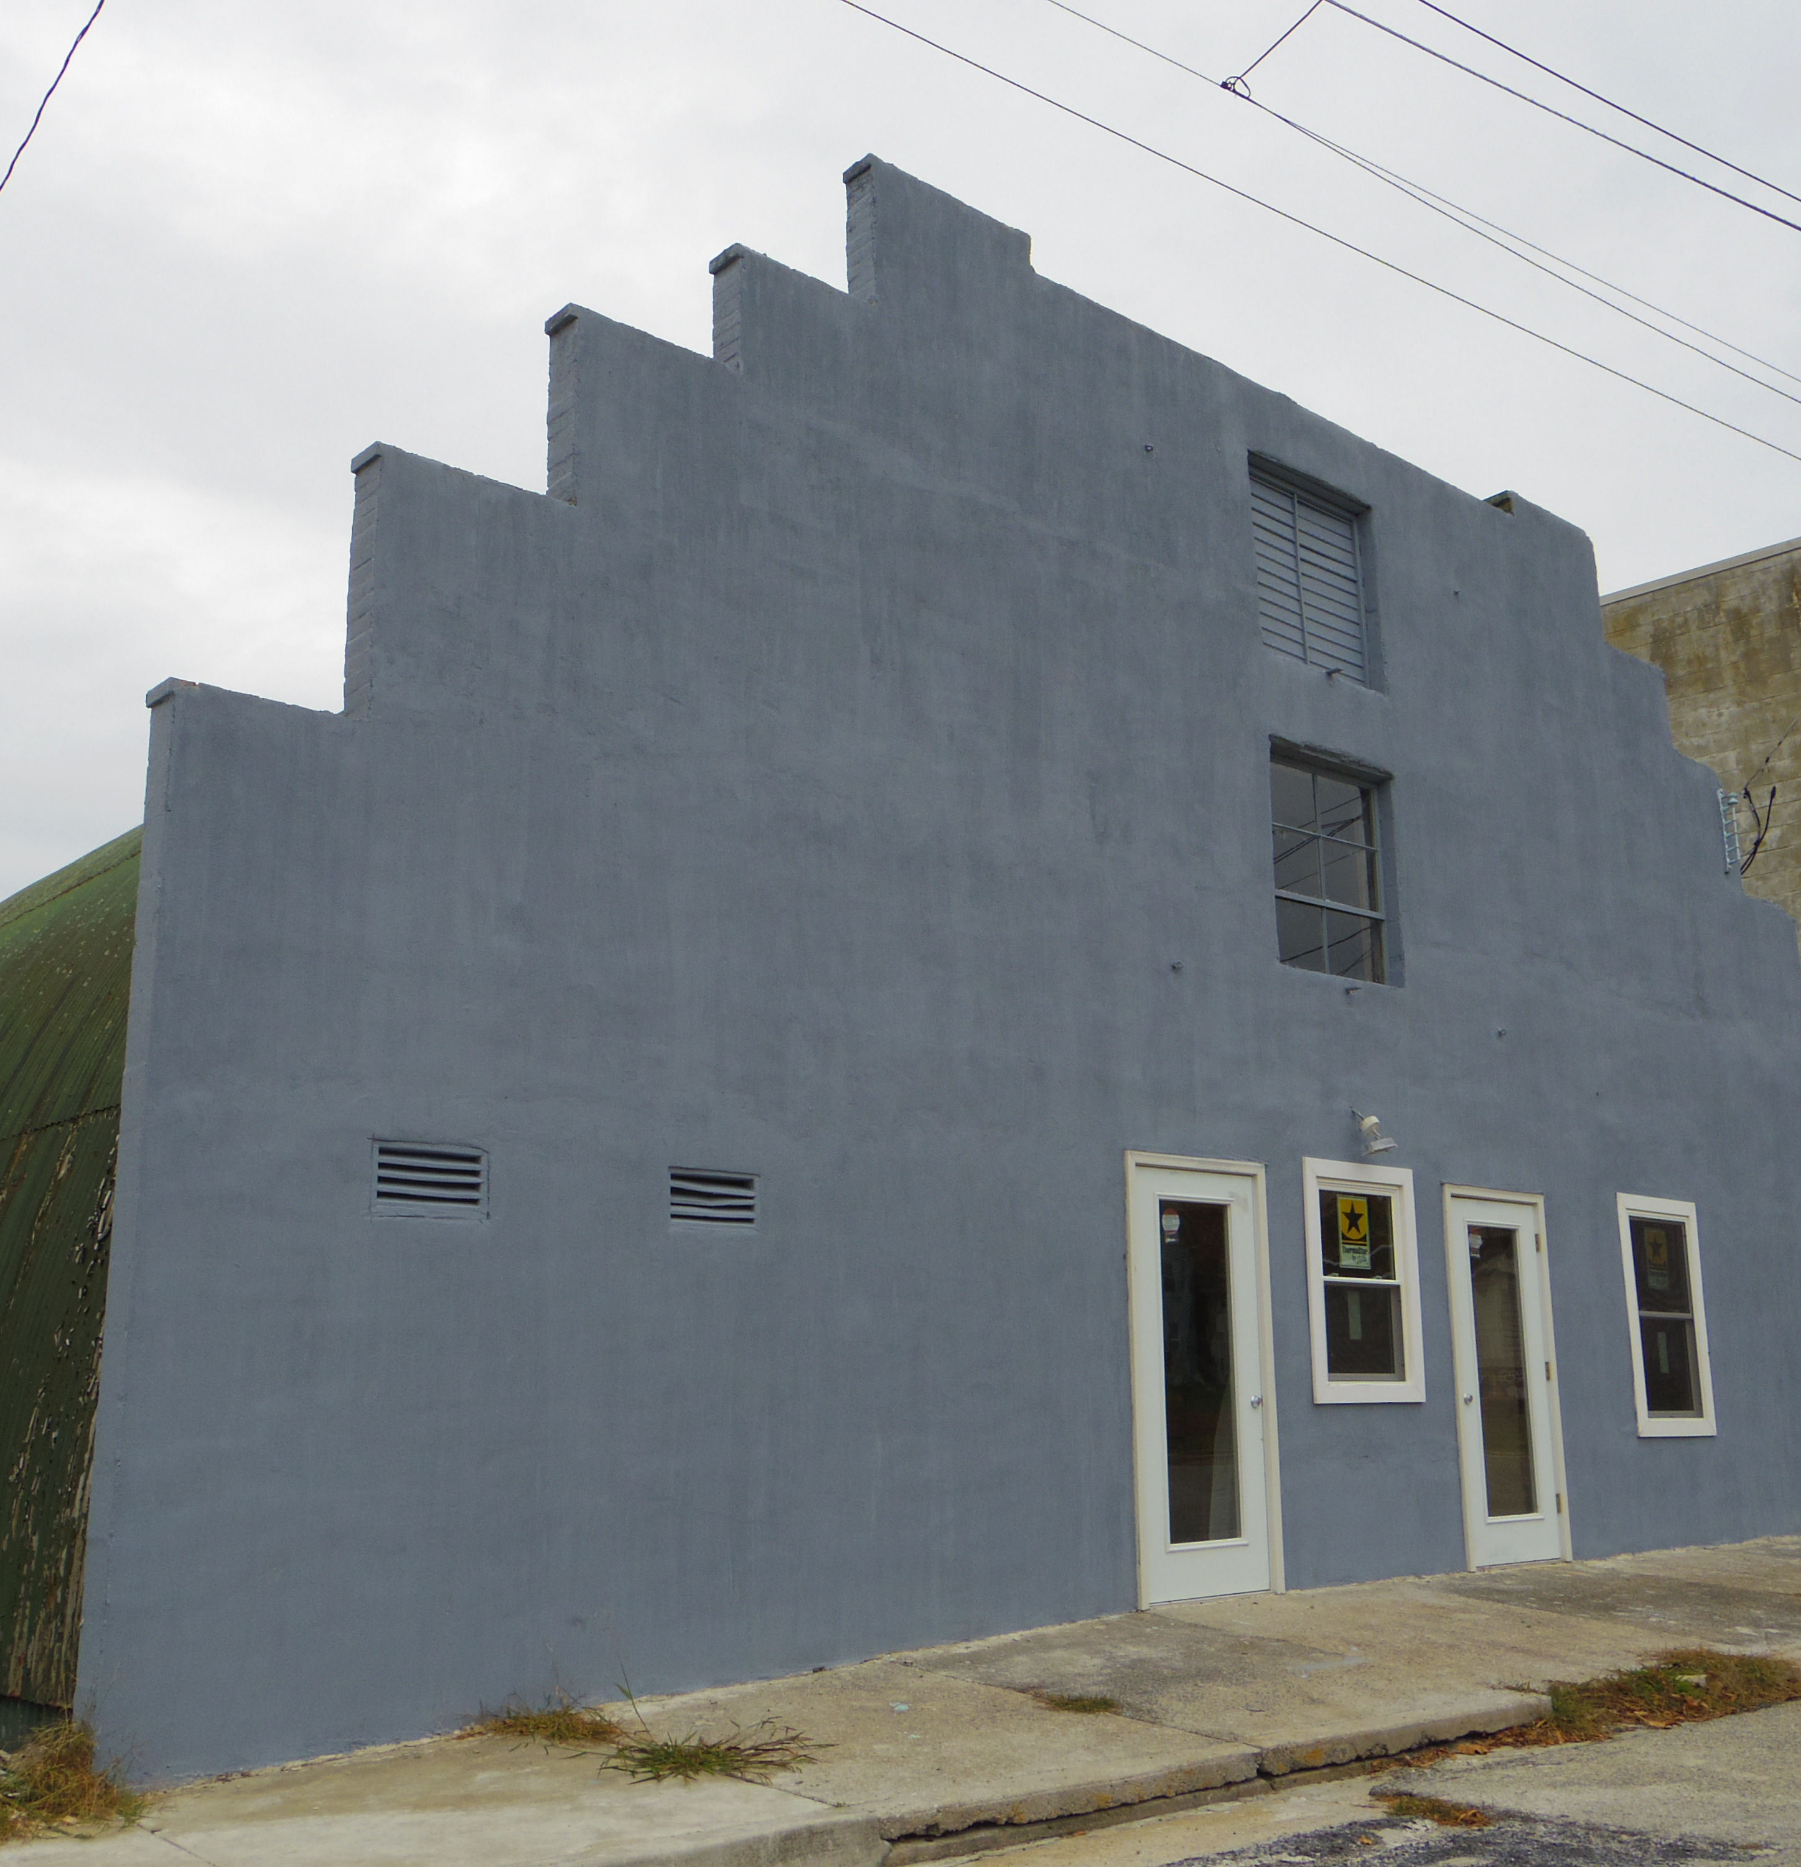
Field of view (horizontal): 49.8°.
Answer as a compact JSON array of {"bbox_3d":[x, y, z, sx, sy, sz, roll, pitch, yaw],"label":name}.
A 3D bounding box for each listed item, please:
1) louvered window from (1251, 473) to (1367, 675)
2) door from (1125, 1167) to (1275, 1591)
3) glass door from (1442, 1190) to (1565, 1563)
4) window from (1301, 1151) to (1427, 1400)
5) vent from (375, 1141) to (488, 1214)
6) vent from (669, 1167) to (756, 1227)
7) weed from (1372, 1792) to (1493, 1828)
[{"bbox_3d":[2.340,-2.069,11.425,1.135,1.167,0.100,11,-17,-39],"label":"louvered window"},{"bbox_3d":[1.477,2.167,9.530,1.033,2.107,0.130,11,-17,-39],"label":"door"},{"bbox_3d":[3.460,2.563,11.181,0.922,2.025,0.070,11,-17,-39],"label":"glass door"},{"bbox_3d":[2.485,1.882,10.463,0.965,1.269,0.110,11,-17,-39],"label":"window"},{"bbox_3d":[-1.712,0.899,7.029,0.455,0.258,0.080,11,-17,-39],"label":"vent"},{"bbox_3d":[-0.764,1.076,7.816,0.435,0.226,0.080,11,-17,-39],"label":"vent"},{"bbox_3d":[1.619,2.656,5.905,0.140,0.045,0.360,12,-18,-42],"label":"weed"}]

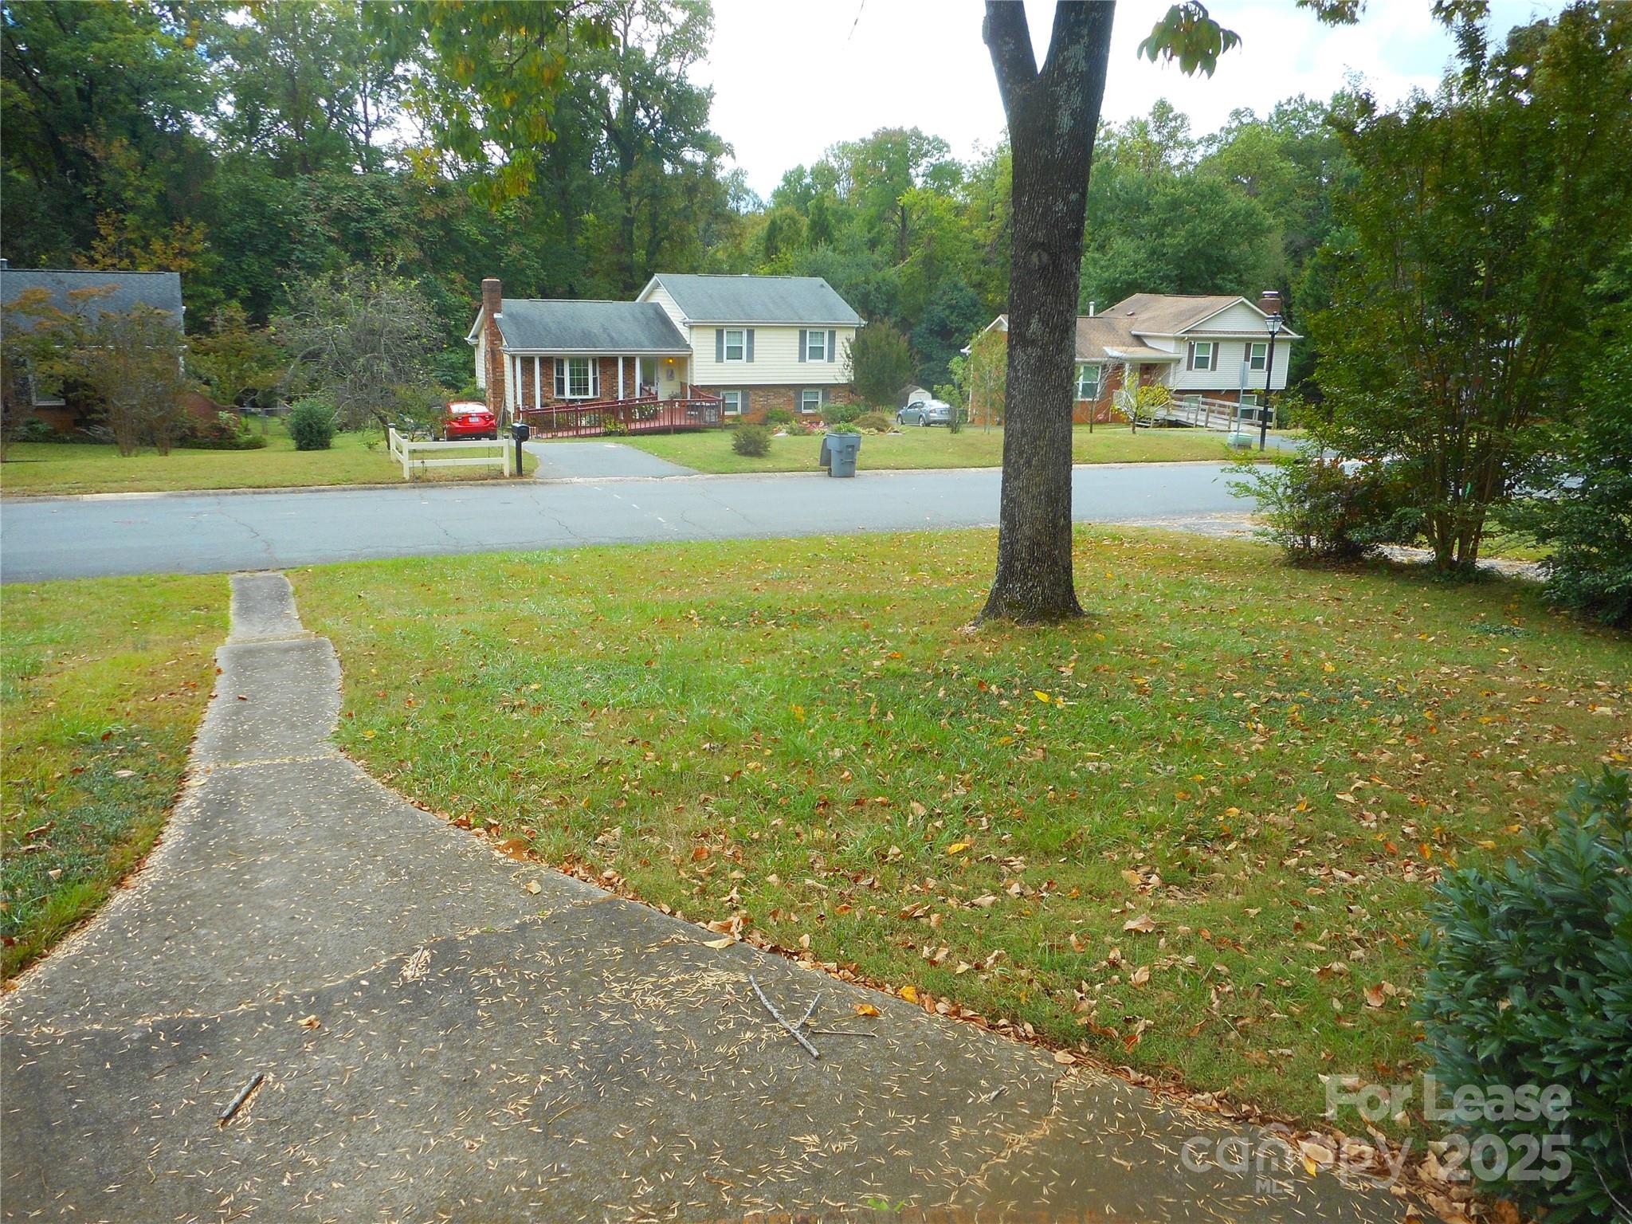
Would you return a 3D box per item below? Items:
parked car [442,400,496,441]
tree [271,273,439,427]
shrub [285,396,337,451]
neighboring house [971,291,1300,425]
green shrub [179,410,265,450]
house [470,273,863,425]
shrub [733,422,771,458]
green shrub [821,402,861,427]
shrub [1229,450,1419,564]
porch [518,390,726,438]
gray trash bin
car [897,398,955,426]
[{"bbox_3d":[-13.302,-7.468,45.412,1.800,1.450,4.600,-5,16,-21],"label":"parked car"},{"bbox_3d":[-15.647,-8.569,39.511,5.300,6.100,5.000,-4,16,-19],"label":"tree"},{"bbox_3d":[-16.943,-6.398,39.361,1.750,1.850,1.750,-4,16,-19],"label":"shrub"},{"bbox_3d":[15.187,-12.952,59.635,15.178,6.349,8.928,-4,16,-18],"label":"neighboring house"},{"bbox_3d":[-19.725,-6.101,39.025,2.700,1.350,1.900,-4,16,-19],"label":"green shrub"},{"bbox_3d":[-7.080,-12.427,54.230,16.039,6.504,9.614,-6,16,-24],"label":"house"},{"bbox_3d":[-2.041,-5.564,37.455,1.300,1.120,1.300,1,15,0],"label":"shrub"},{"bbox_3d":[1.116,-8.844,52.151,1.800,1.150,1.600,-4,16,-19],"label":"green shrub"},{"bbox_3d":[7.548,-1.634,17.399,2.450,1.550,1.950,-4,16,-19],"label":"shrub"},{"bbox_3d":[-8.201,-8.191,47.723,8.371,1.750,3.600,-6,16,-24],"label":"porch"},{"bbox_3d":[0.700,-4.136,30.858,0.720,1.100,0.880,-8,18,-32],"label":"gray trash bin"},{"bbox_3d":[5.993,-11.081,64.814,1.840,1.440,4.750,-4,16,-20],"label":"car"}]

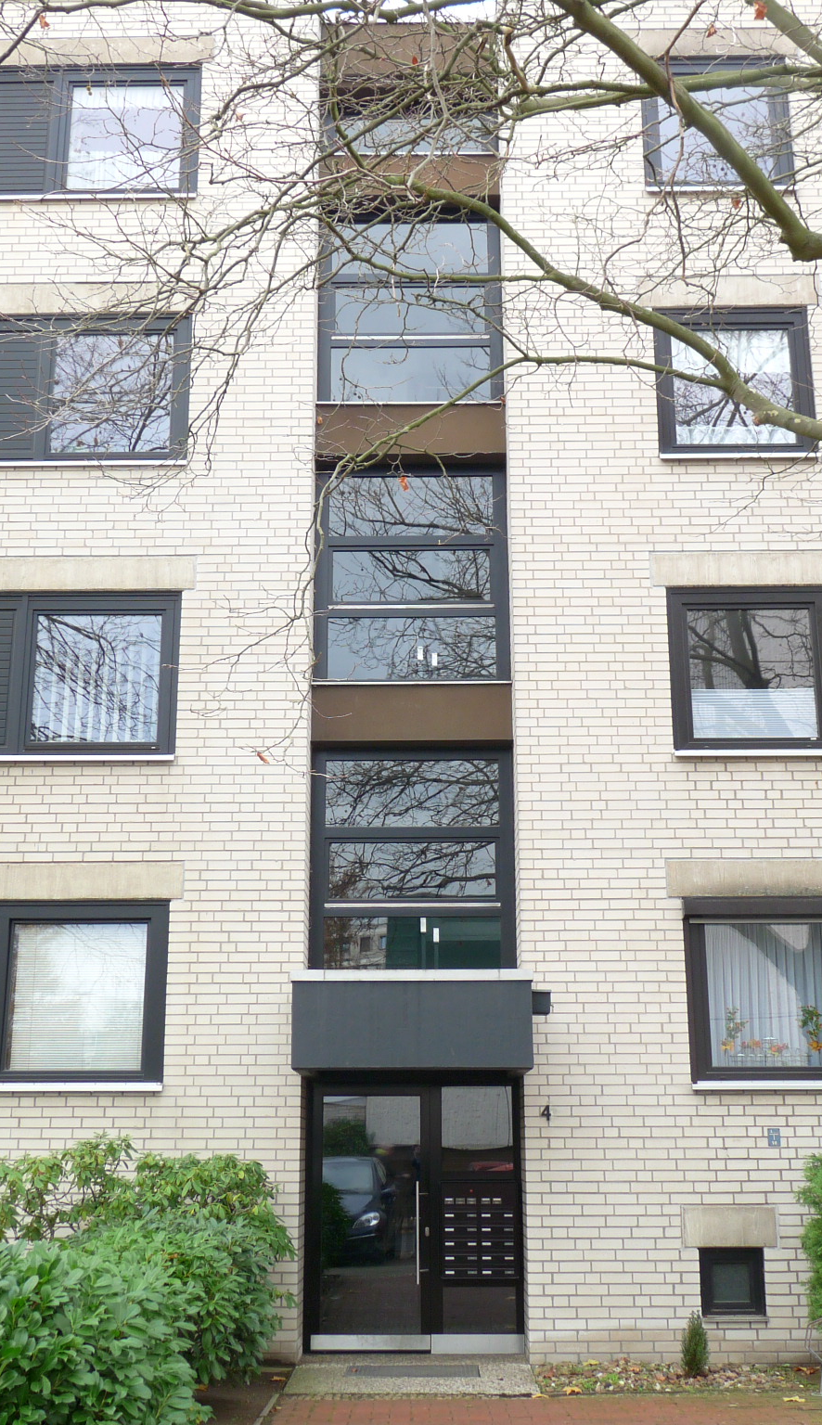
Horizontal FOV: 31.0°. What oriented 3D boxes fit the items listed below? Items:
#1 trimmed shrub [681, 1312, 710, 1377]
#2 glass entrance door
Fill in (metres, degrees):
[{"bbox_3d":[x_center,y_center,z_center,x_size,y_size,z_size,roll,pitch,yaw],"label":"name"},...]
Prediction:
[{"bbox_3d":[2.090,4.642,10.899,0.218,0.442,0.240,0,-15,1],"label":"trimmed shrub"},{"bbox_3d":[0.030,4.150,12.282,1.787,2.143,0.120,0,-15,1],"label":"glass entrance door"}]

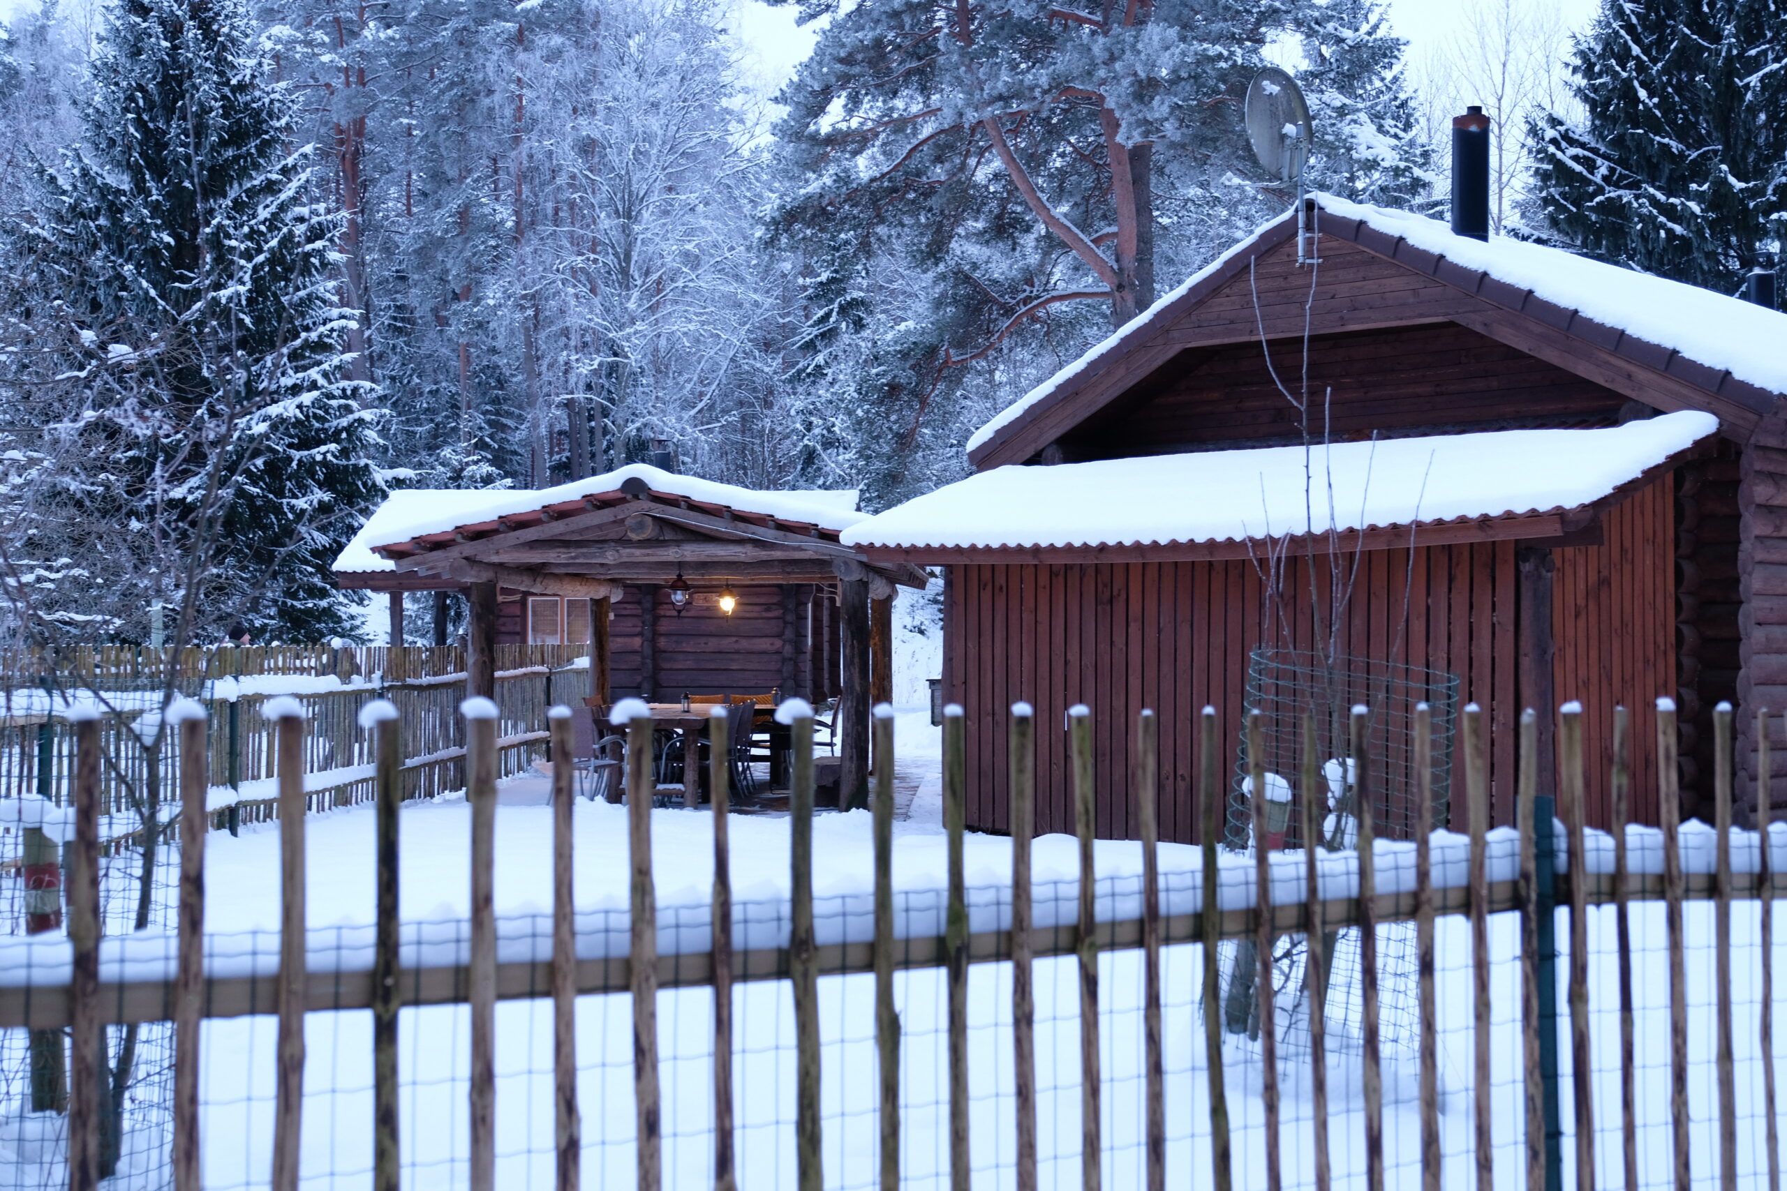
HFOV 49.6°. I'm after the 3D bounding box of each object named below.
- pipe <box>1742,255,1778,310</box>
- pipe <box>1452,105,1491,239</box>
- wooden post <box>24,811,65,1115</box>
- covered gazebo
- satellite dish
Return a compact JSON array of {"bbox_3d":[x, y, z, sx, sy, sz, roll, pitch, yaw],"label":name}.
[{"bbox_3d":[8.523,-3.033,19.000,0.290,0.600,0.290,-1,-2,44],"label":"pipe"},{"bbox_3d":[4.417,-3.237,14.800,0.280,1.020,0.280,-1,-2,44],"label":"pipe"},{"bbox_3d":[-2.368,1.029,5.400,0.100,0.840,0.100,-2,-1,0],"label":"wooden post"},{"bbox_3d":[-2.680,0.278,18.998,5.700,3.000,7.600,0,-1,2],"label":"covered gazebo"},{"bbox_3d":[2.657,-3.225,13.300,0.730,0.800,0.190,1,-2,-41],"label":"satellite dish"}]

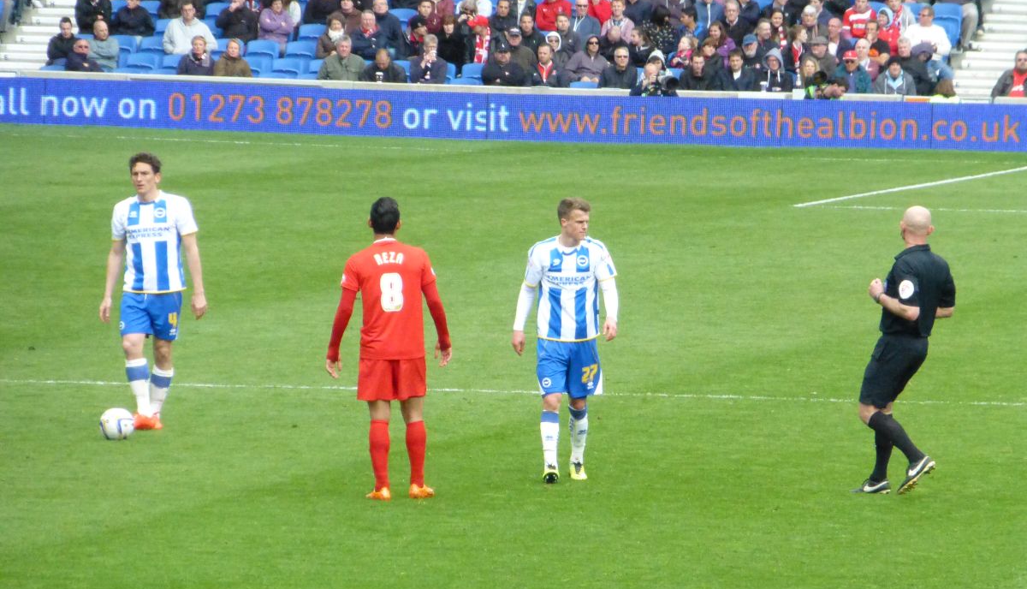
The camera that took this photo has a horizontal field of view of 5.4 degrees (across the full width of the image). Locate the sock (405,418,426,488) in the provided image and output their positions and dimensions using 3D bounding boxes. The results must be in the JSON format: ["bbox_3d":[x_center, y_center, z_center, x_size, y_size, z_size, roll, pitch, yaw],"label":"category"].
[{"bbox_3d":[-0.588,0.967,65.400,0.130,0.420,0.140,1,3,0],"label":"sock"}]

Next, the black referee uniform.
[{"bbox_3d":[2.411,0.451,66.500,0.660,1.550,0.520,3,3,35],"label":"black referee uniform"}]

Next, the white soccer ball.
[{"bbox_3d":[-2.595,0.850,70.800,0.220,0.220,0.220,1,3,0],"label":"white soccer ball"}]

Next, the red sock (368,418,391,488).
[{"bbox_3d":[-0.808,0.973,65.150,0.135,0.430,0.145,0,3,-12],"label":"red sock"}]

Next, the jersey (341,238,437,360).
[{"bbox_3d":[-0.749,0.028,65.200,0.570,0.740,0.300,1,3,0],"label":"jersey"}]

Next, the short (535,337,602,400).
[{"bbox_3d":[0.347,0.451,67.300,0.410,0.410,0.310,1,3,2],"label":"short"}]

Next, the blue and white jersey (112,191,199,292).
[{"bbox_3d":[-2.397,-0.348,72.100,0.560,0.690,0.300,1,3,16],"label":"blue and white jersey"}]

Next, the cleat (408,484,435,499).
[{"bbox_3d":[-0.555,1.191,65.500,0.105,0.105,0.285,2,3,27],"label":"cleat"}]

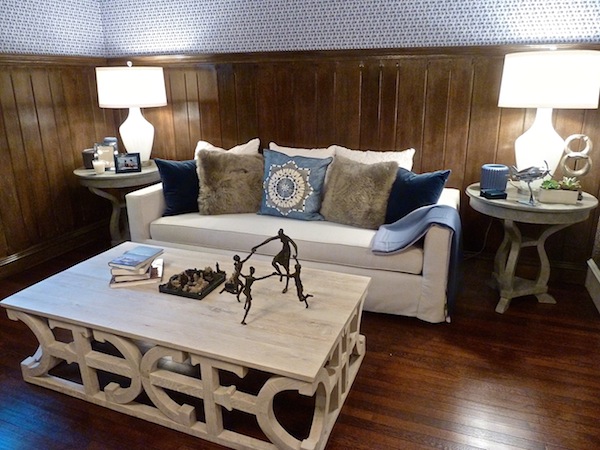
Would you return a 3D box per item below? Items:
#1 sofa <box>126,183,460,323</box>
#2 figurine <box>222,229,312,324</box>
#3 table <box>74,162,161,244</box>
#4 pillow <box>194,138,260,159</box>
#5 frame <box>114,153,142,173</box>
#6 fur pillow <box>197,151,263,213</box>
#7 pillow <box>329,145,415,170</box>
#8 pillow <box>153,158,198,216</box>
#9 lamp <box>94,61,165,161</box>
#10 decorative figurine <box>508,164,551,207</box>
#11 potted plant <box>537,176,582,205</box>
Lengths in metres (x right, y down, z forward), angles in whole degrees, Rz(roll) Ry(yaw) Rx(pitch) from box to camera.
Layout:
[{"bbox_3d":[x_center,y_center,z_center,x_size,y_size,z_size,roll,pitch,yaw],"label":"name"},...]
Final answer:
[{"bbox_3d":[-0.054,0.015,3.342,2.355,0.700,0.900,6,19,20],"label":"sofa"},{"bbox_3d":[-0.136,0.222,1.947,0.400,0.330,0.330,0,18,0],"label":"figurine"},{"bbox_3d":[-1.539,-0.150,3.868,0.755,0.715,0.755,6,19,20],"label":"table"},{"bbox_3d":[-0.635,-0.450,3.658,0.590,0.530,0.180,3,1,10],"label":"pillow"},{"bbox_3d":[-1.409,-0.502,3.556,0.195,0.150,0.050,-5,6,-14],"label":"frame"},{"bbox_3d":[-0.547,-0.335,3.447,0.530,0.500,0.200,1,-2,4],"label":"fur pillow"},{"bbox_3d":[0.506,-0.326,3.245,0.600,0.530,0.180,7,2,23],"label":"pillow"},{"bbox_3d":[-0.898,-0.338,3.496,0.470,0.470,0.170,-7,-5,-20],"label":"pillow"},{"bbox_3d":[-1.431,-0.951,3.774,0.550,0.866,0.550,6,19,20],"label":"lamp"},{"bbox_3d":[1.325,-0.246,2.518,0.250,0.240,0.180,0,18,0],"label":"decorative figurine"},{"bbox_3d":[1.540,-0.210,2.562,0.215,0.140,0.110,6,19,18],"label":"potted plant"}]

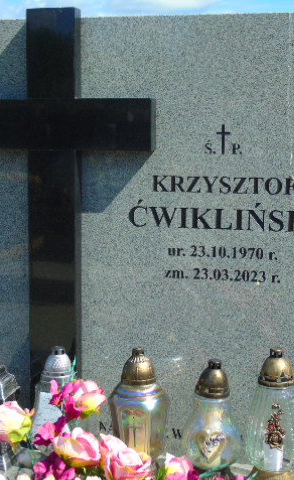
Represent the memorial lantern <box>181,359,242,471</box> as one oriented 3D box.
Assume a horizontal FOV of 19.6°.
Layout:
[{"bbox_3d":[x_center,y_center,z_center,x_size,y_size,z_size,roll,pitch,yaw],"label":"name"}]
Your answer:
[{"bbox_3d":[0.153,0.415,1.979,0.143,0.276,0.143,1,7,8],"label":"memorial lantern"}]

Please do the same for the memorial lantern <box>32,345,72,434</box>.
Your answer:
[{"bbox_3d":[-0.214,0.400,2.050,0.125,0.285,0.120,2,7,13],"label":"memorial lantern"}]

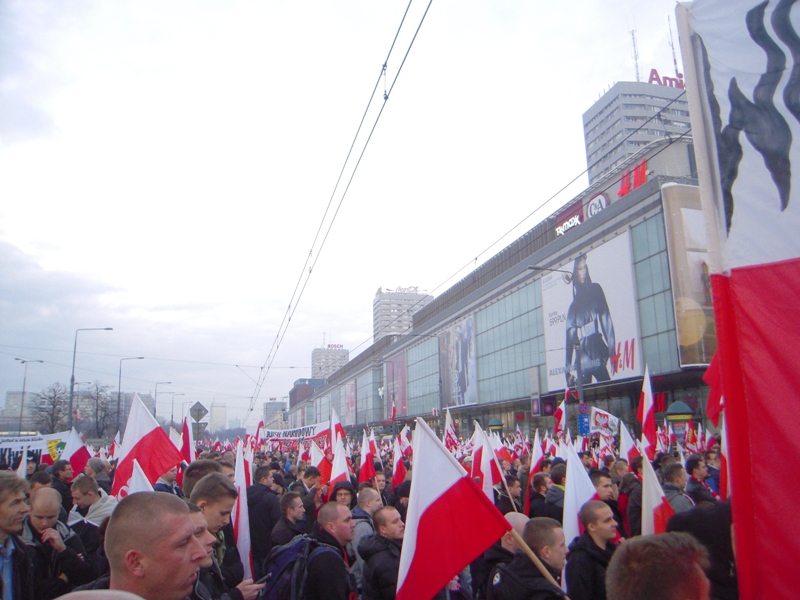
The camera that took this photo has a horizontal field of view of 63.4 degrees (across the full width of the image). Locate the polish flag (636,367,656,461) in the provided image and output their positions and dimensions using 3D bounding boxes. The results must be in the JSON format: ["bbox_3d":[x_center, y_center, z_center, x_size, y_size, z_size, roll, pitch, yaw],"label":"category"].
[{"bbox_3d":[4.190,1.912,11.000,0.400,1.600,0.250,-6,-13,20],"label":"polish flag"}]

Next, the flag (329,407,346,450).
[{"bbox_3d":[-1.150,2.420,12.000,0.340,0.820,0.250,0,-12,-5],"label":"flag"}]

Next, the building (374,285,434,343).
[{"bbox_3d":[2.091,36.001,350.669,30.000,80.000,16.000,2,-12,-13],"label":"building"}]

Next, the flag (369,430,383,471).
[{"bbox_3d":[-0.398,2.445,10.512,0.240,0.680,0.220,-1,-12,-2],"label":"flag"}]

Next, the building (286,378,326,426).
[{"bbox_3d":[-65.099,87.707,507.050,32.000,46.000,60.000,2,-12,-13],"label":"building"}]

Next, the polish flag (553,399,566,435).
[{"bbox_3d":[3.299,2.451,13.383,0.320,0.780,0.260,-4,-12,13],"label":"polish flag"}]

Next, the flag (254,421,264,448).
[{"bbox_3d":[-5.645,5.404,26.000,0.420,1.150,0.200,1,-12,-12],"label":"flag"}]

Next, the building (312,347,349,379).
[{"bbox_3d":[-60.314,82.719,563.012,29.000,79.000,16.000,2,-12,-13],"label":"building"}]

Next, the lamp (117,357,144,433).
[{"bbox_3d":[-28.883,11.823,69.123,2.700,11.300,0.350,2,-12,-14],"label":"lamp"}]

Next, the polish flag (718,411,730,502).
[{"bbox_3d":[2.906,1.393,5.760,0.280,0.920,0.250,-7,-13,25],"label":"polish flag"}]

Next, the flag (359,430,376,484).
[{"bbox_3d":[-0.414,2.008,8.249,0.240,0.720,0.220,0,-12,-3],"label":"flag"}]

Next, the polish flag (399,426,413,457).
[{"bbox_3d":[0.144,3.691,17.000,0.420,0.850,0.200,-1,-12,0],"label":"polish flag"}]

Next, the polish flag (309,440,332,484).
[{"bbox_3d":[-1.044,2.161,8.500,0.340,0.650,0.220,1,-12,-7],"label":"polish flag"}]

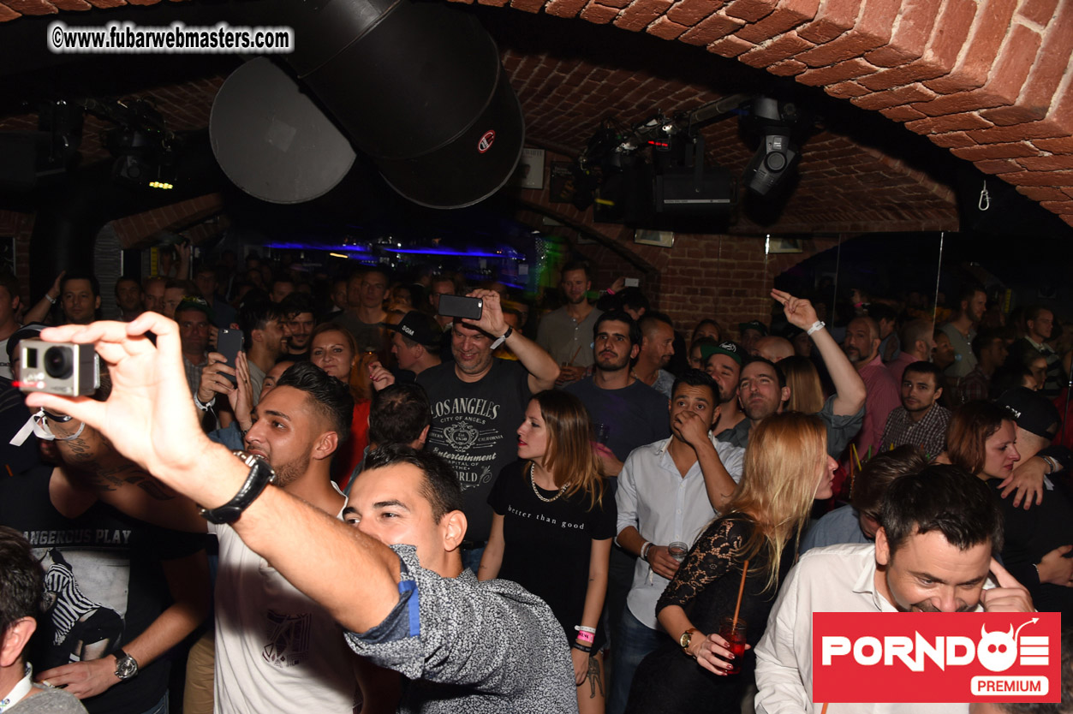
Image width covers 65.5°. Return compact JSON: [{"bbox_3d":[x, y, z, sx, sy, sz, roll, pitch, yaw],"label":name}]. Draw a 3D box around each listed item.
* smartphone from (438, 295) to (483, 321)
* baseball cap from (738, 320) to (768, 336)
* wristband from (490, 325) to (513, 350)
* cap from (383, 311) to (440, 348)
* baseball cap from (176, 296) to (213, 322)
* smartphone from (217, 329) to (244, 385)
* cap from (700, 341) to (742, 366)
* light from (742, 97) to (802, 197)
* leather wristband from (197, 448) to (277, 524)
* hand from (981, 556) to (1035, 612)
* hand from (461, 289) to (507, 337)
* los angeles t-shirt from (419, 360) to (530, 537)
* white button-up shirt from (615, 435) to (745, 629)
[{"bbox_3d":[-0.250,-0.162,2.740,0.141,0.070,0.010,7,-2,0],"label":"smartphone"},{"bbox_3d":[1.421,-0.182,5.450,0.180,0.140,0.260,9,-10,39],"label":"baseball cap"},{"bbox_3d":[-0.117,-0.065,2.810,0.022,0.095,0.055,44,3,-34],"label":"wristband"},{"bbox_3d":[-0.540,-0.116,3.600,0.265,0.145,0.180,14,6,-10],"label":"cap"},{"bbox_3d":[-1.587,-0.225,3.880,0.175,0.125,0.250,-1,8,-20],"label":"baseball cap"},{"bbox_3d":[-0.738,0.004,2.000,0.070,0.142,0.011,4,4,20],"label":"smartphone"},{"bbox_3d":[0.745,-0.005,3.330,0.180,0.145,0.260,8,-16,38],"label":"cap"},{"bbox_3d":[0.960,-0.857,3.400,0.230,0.400,0.250,1,8,-13],"label":"light"},{"bbox_3d":[-0.243,0.102,0.670,0.066,0.054,0.040,-10,-34,13],"label":"leather wristband"},{"bbox_3d":[0.718,0.375,1.270,0.085,0.150,0.085,0,8,-18],"label":"hand"},{"bbox_3d":[-0.171,-0.142,2.770,0.135,0.165,0.090,-29,6,18],"label":"hand"},{"bbox_3d":[-0.253,0.343,3.080,0.490,0.690,0.300,3,7,7],"label":"los angeles t-shirt"},{"bbox_3d":[0.499,0.595,2.860,0.480,0.680,0.320,3,7,12],"label":"white button-up shirt"}]

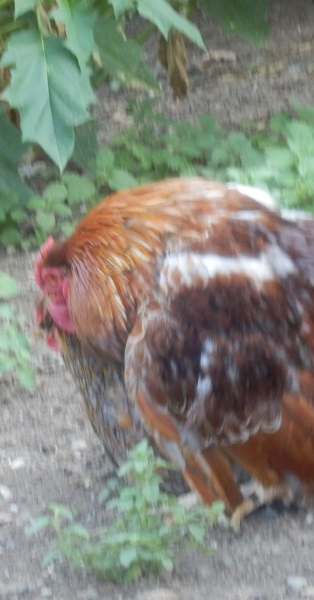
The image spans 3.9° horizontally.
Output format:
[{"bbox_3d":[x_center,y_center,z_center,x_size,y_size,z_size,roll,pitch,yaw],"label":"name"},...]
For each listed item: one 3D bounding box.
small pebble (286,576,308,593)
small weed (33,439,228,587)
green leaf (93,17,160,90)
[{"bbox_3d":[0.124,0.254,4.080,0.019,0.012,0.017,0,18,0],"label":"small pebble"},{"bbox_3d":[-0.029,0.192,4.150,0.175,0.115,0.140,0,18,0],"label":"small weed"},{"bbox_3d":[-0.036,-0.285,5.250,0.080,0.085,0.045,0,18,0],"label":"green leaf"}]

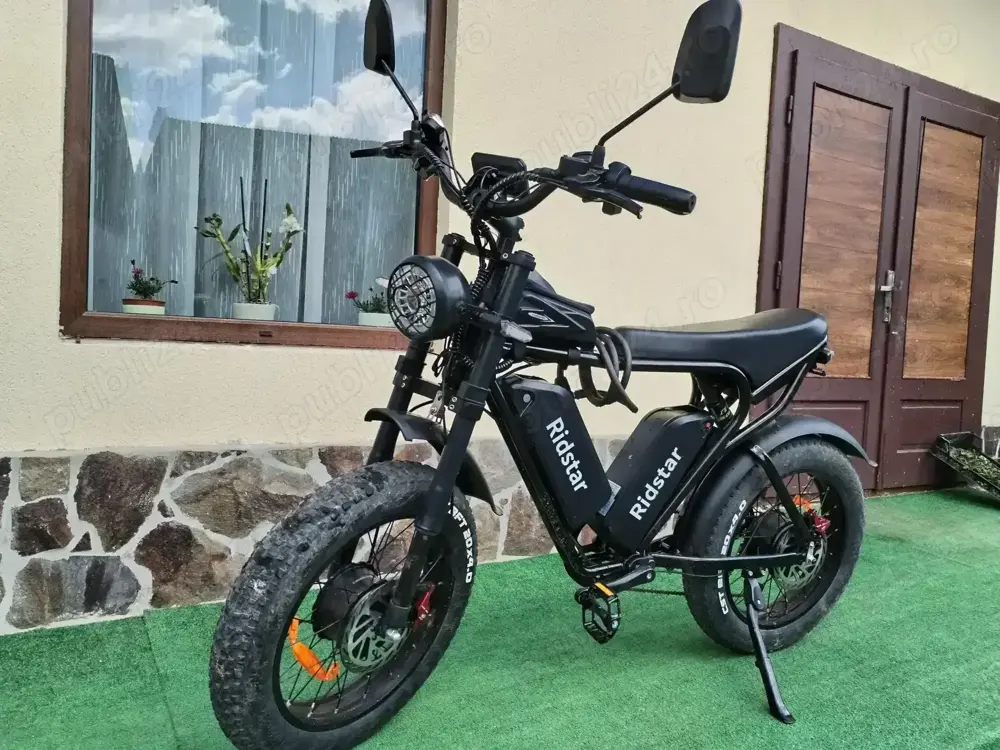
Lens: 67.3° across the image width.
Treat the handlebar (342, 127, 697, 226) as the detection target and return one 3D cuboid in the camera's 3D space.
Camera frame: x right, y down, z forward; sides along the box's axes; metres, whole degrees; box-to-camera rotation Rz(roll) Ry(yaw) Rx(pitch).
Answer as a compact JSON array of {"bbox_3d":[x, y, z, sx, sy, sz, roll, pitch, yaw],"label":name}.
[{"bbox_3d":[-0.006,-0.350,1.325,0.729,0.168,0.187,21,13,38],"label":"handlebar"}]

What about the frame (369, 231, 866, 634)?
[{"bbox_3d":[0.370,0.110,1.637,1.438,0.749,0.286,0,10,-26],"label":"frame"}]

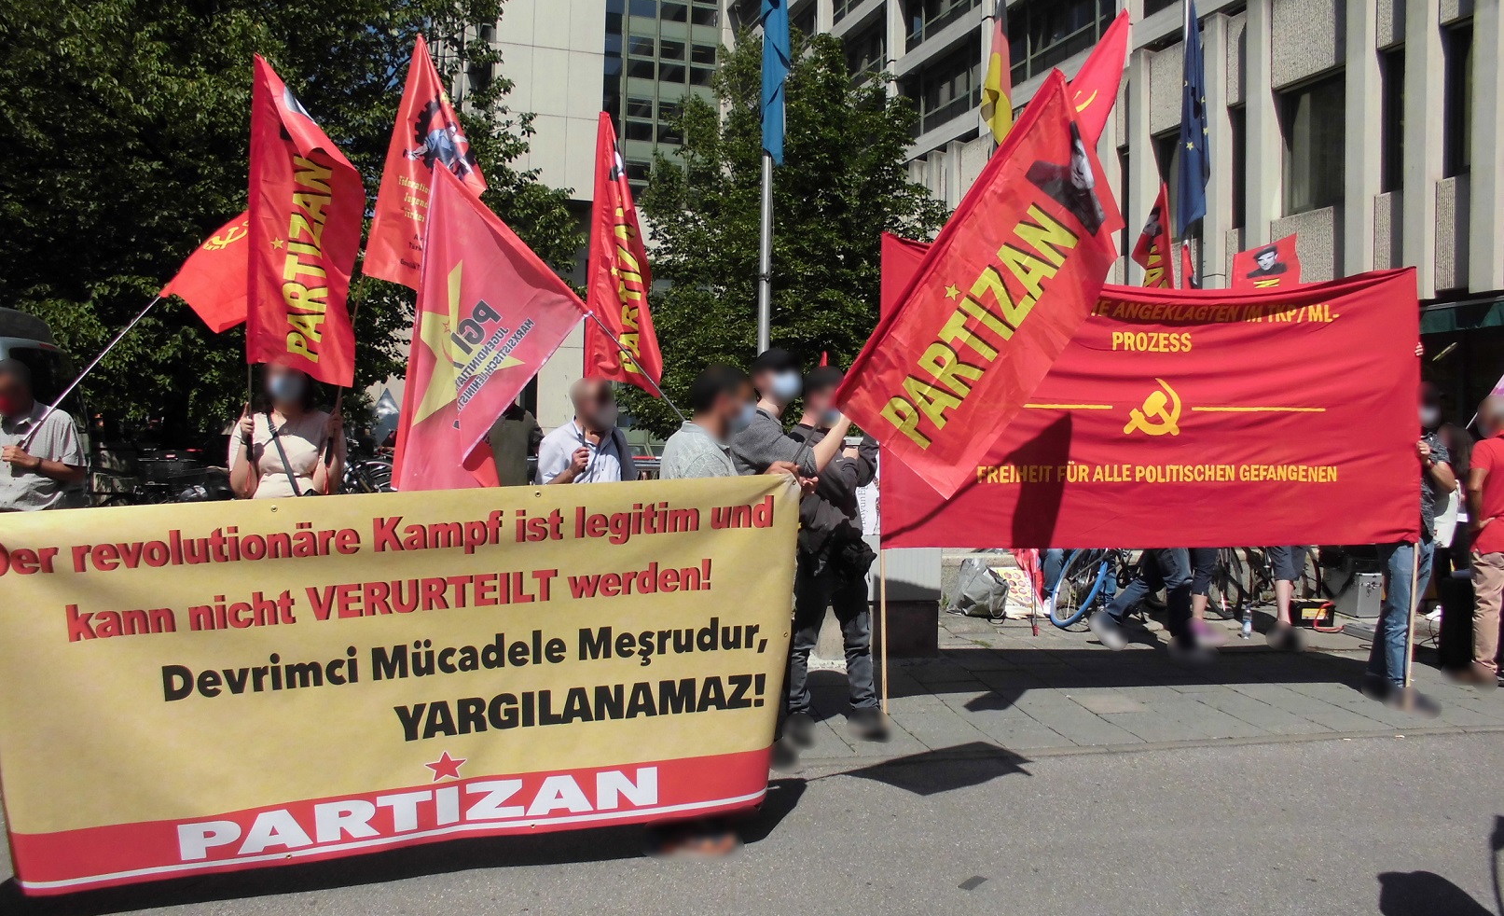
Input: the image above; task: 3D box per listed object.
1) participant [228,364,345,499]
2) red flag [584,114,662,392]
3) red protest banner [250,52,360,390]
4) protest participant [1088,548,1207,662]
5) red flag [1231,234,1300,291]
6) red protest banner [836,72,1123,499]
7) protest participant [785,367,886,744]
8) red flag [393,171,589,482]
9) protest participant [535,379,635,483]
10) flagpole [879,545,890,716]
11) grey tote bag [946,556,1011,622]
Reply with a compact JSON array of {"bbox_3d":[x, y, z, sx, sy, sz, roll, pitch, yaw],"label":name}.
[{"bbox_3d":[-1.892,0.450,4.600,0.520,1.680,0.400,0,1,-19],"label":"participant"},{"bbox_3d":[-0.552,-0.885,4.850,0.360,1.200,0.300,2,1,-27],"label":"red flag"},{"bbox_3d":[-2.038,-1.079,5.150,0.500,1.480,0.250,1,1,-9],"label":"red protest banner"},{"bbox_3d":[2.580,0.406,7.200,0.700,1.720,0.520,1,1,21],"label":"protest participant"},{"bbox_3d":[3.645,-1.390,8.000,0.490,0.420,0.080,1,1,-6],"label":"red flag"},{"bbox_3d":[0.909,-0.604,4.040,0.530,1.460,0.200,35,9,5],"label":"red protest banner"},{"bbox_3d":[0.397,0.459,5.420,0.420,1.750,0.500,1,1,27],"label":"protest participant"},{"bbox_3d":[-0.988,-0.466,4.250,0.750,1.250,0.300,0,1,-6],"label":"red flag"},{"bbox_3d":[-0.709,0.482,4.850,0.500,1.690,0.360,0,1,-34],"label":"protest participant"},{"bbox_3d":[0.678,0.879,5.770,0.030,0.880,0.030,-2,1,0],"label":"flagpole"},{"bbox_3d":[1.717,0.993,8.600,0.450,0.450,0.270,1,0,9],"label":"grey tote bag"}]

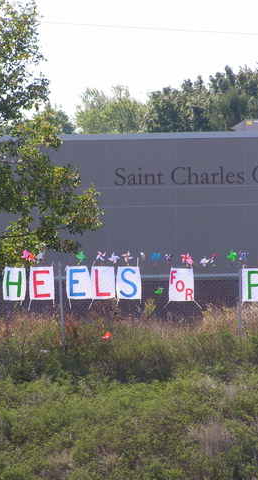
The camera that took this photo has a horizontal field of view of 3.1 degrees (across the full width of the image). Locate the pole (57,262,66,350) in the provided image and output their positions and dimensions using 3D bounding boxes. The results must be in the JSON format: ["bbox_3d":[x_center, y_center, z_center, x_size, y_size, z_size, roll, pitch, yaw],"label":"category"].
[{"bbox_3d":[-1.114,1.128,80.000,0.055,1.530,0.055,-3,0,0],"label":"pole"}]

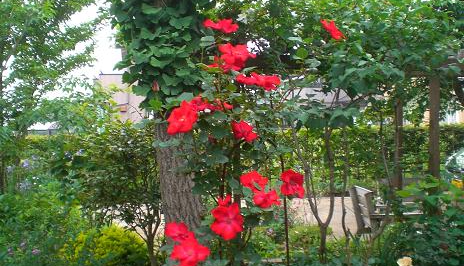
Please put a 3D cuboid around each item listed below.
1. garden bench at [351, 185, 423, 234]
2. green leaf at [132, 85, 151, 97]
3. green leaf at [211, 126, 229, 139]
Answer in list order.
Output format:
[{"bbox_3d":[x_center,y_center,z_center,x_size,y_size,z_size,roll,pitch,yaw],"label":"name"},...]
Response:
[{"bbox_3d":[1.800,1.040,6.100,0.620,0.860,1.250,0,-1,2],"label":"garden bench"},{"bbox_3d":[-0.346,-0.159,1.950,0.067,0.045,0.035,0,-1,0],"label":"green leaf"},{"bbox_3d":[-0.045,-0.002,1.850,0.064,0.050,0.035,0,1,0],"label":"green leaf"}]

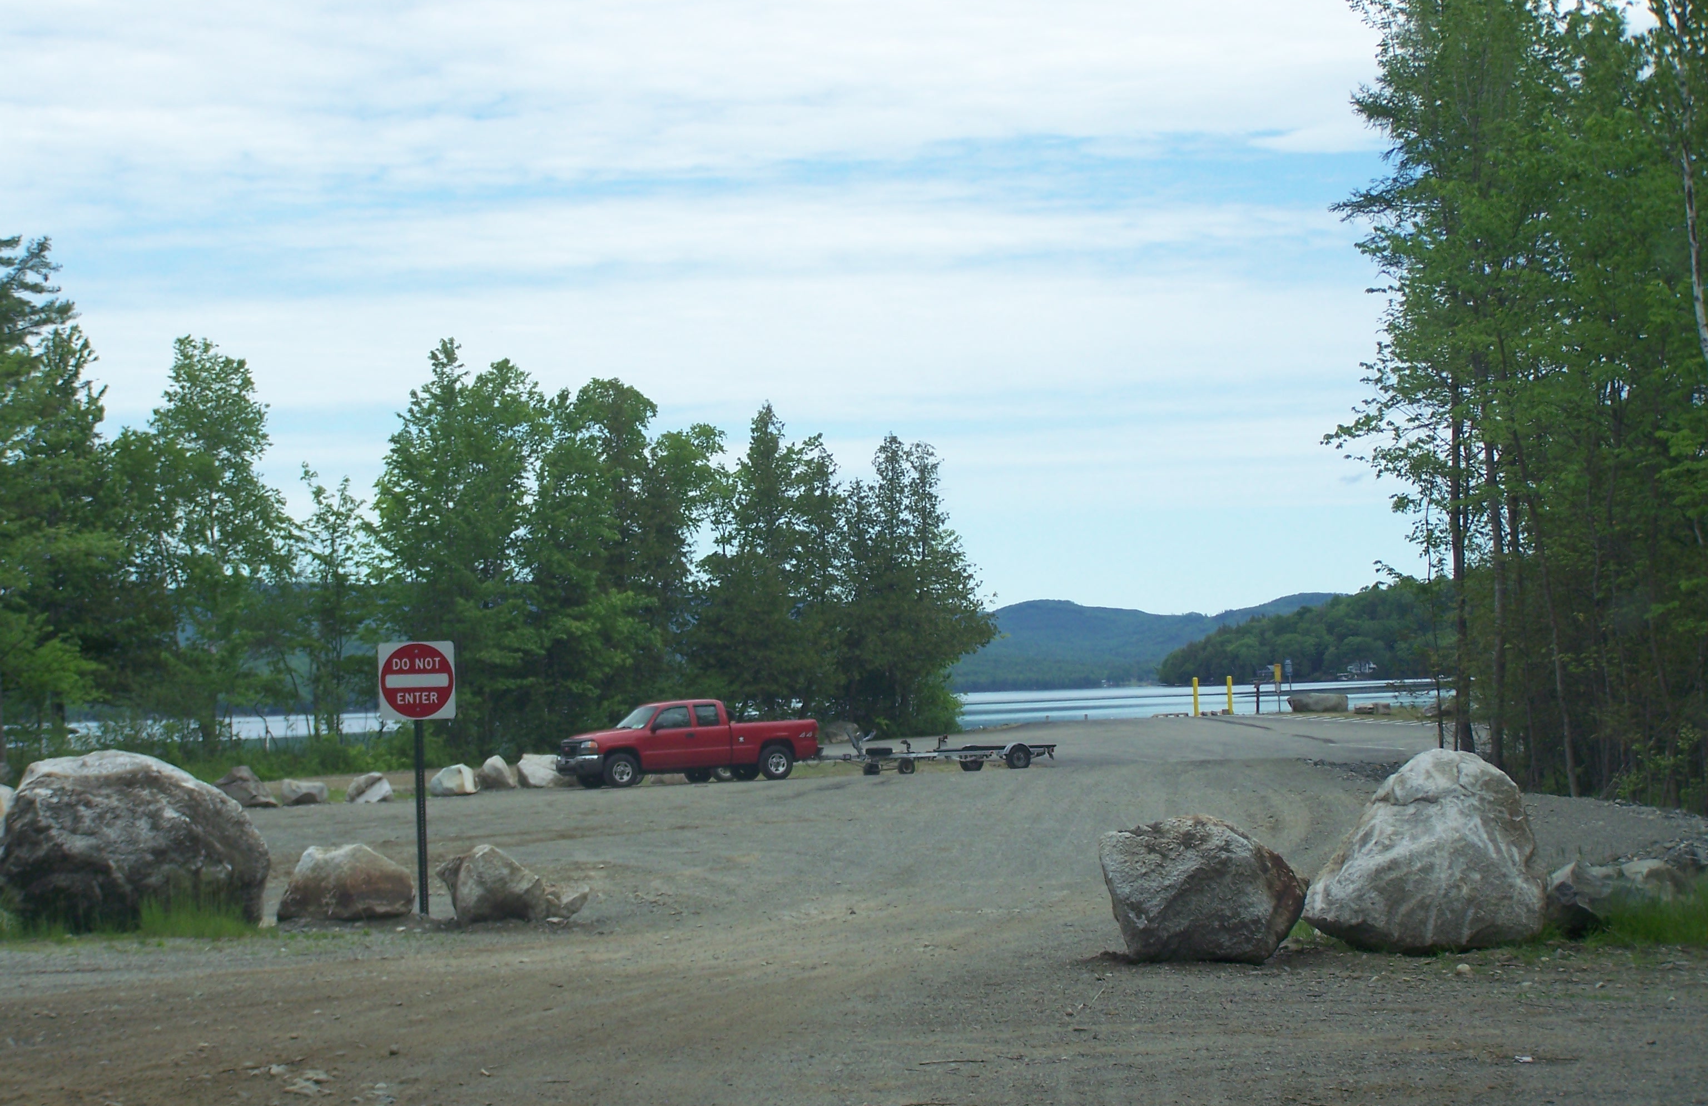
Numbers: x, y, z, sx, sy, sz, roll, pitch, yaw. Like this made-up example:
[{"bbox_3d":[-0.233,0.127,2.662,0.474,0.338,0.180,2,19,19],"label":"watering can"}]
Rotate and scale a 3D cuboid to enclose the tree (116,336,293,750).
[{"bbox_3d":[-19.831,-0.245,104.000,5.381,12.758,5.200,-1,-2,-11],"label":"tree"}]

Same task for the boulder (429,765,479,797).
[{"bbox_3d":[-8.244,4.692,70.000,1.043,0.631,0.850,-1,-2,-7],"label":"boulder"}]

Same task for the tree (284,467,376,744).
[{"bbox_3d":[-15.731,1.699,102.000,2.798,8.475,2.800,-1,-2,-9],"label":"tree"}]

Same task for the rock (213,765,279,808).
[{"bbox_3d":[-12.355,4.726,68.900,1.360,0.860,1.000,-2,-2,-10],"label":"rock"}]

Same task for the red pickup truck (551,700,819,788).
[{"bbox_3d":[-3.665,4.125,74.500,5.800,1.880,2.000,-1,-2,-26],"label":"red pickup truck"}]

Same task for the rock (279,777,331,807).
[{"bbox_3d":[-10.706,4.651,66.300,0.961,0.546,0.750,-1,-2,-9],"label":"rock"}]

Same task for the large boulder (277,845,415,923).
[{"bbox_3d":[-4.054,2.628,27.150,1.090,0.610,0.800,-2,-2,-9],"label":"large boulder"}]

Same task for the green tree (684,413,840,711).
[{"bbox_3d":[-3.069,0.637,116.000,5.183,11.412,5.000,-2,-2,-2],"label":"green tree"}]

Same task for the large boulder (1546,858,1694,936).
[{"bbox_3d":[4.706,2.109,20.900,0.950,0.500,0.750,-3,-2,12],"label":"large boulder"}]

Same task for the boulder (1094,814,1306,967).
[{"bbox_3d":[2.069,2.005,20.300,1.210,0.880,1.000,-2,-2,6],"label":"boulder"}]

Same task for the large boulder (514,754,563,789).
[{"bbox_3d":[-6.987,4.934,77.000,1.250,0.760,0.900,-2,-2,-5],"label":"large boulder"}]

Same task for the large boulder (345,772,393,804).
[{"bbox_3d":[-9.802,4.746,68.800,0.970,0.620,0.750,-2,-2,-8],"label":"large boulder"}]

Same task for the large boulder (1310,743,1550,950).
[{"bbox_3d":[3.498,1.827,20.900,1.466,1.253,1.300,-2,-2,9],"label":"large boulder"}]

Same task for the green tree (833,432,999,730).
[{"bbox_3d":[1.914,0.988,105.000,4.800,9.100,4.600,-2,-2,1],"label":"green tree"}]

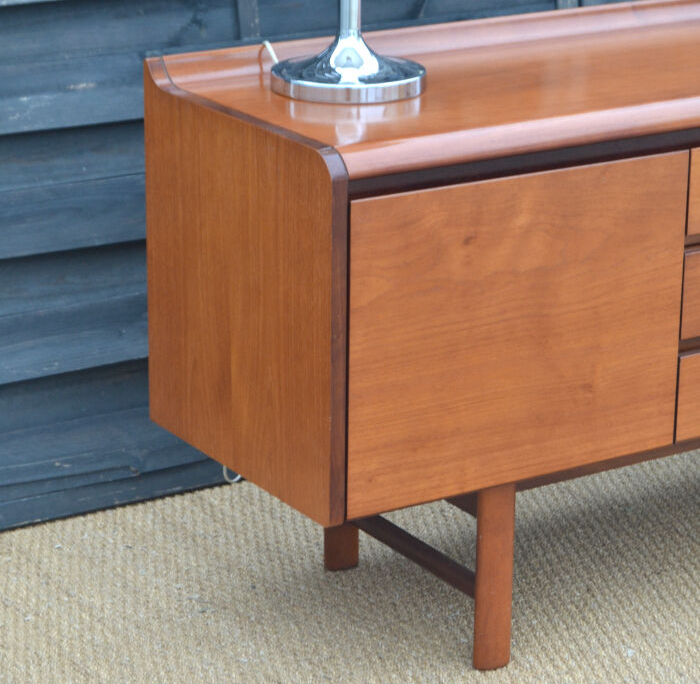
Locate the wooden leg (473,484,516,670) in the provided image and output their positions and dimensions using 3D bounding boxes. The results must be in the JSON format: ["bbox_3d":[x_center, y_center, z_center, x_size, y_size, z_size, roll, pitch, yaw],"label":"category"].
[{"bbox_3d":[0.189,0.301,3.126,0.051,0.266,0.031,-11,21,-31],"label":"wooden leg"}]

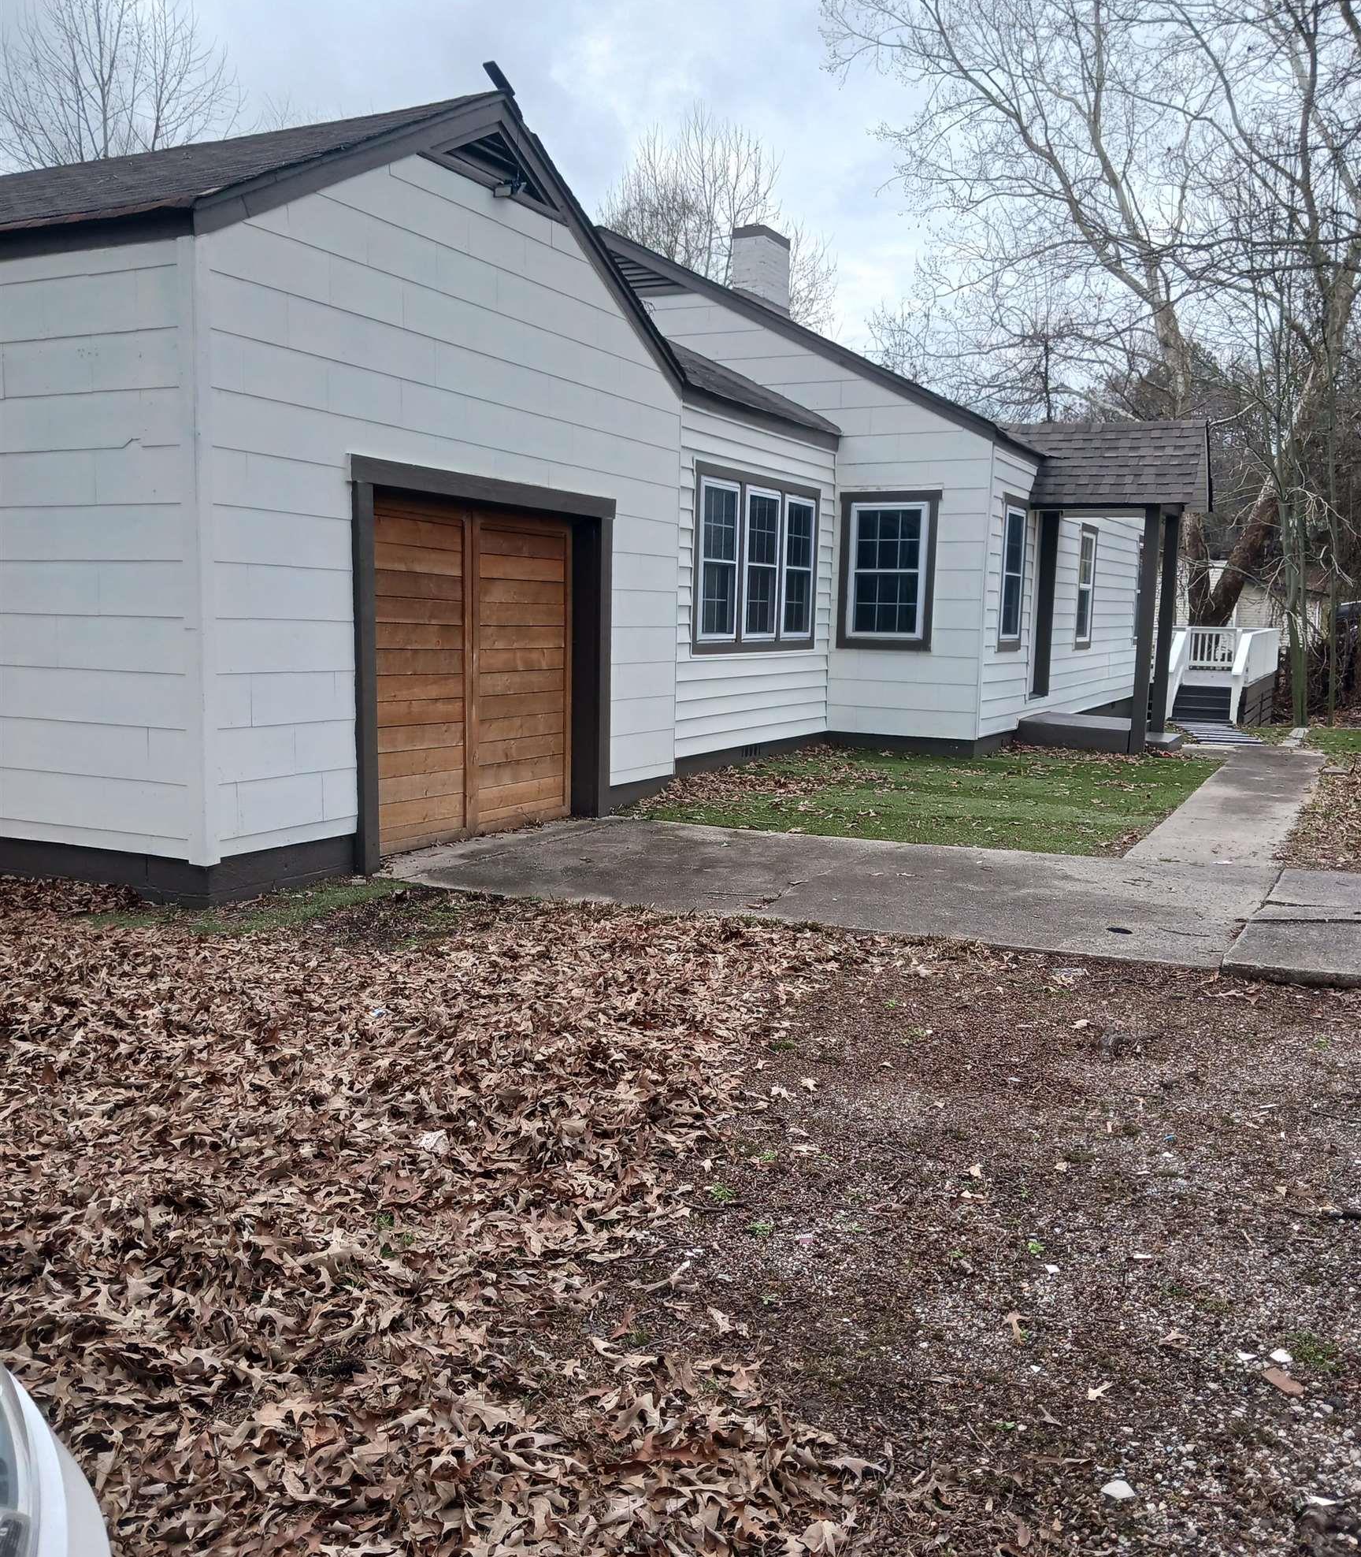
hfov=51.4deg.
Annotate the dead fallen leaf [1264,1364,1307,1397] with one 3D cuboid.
[{"bbox_3d":[1.196,1.191,2.800,0.048,0.018,0.097,-1,7,-21],"label":"dead fallen leaf"}]

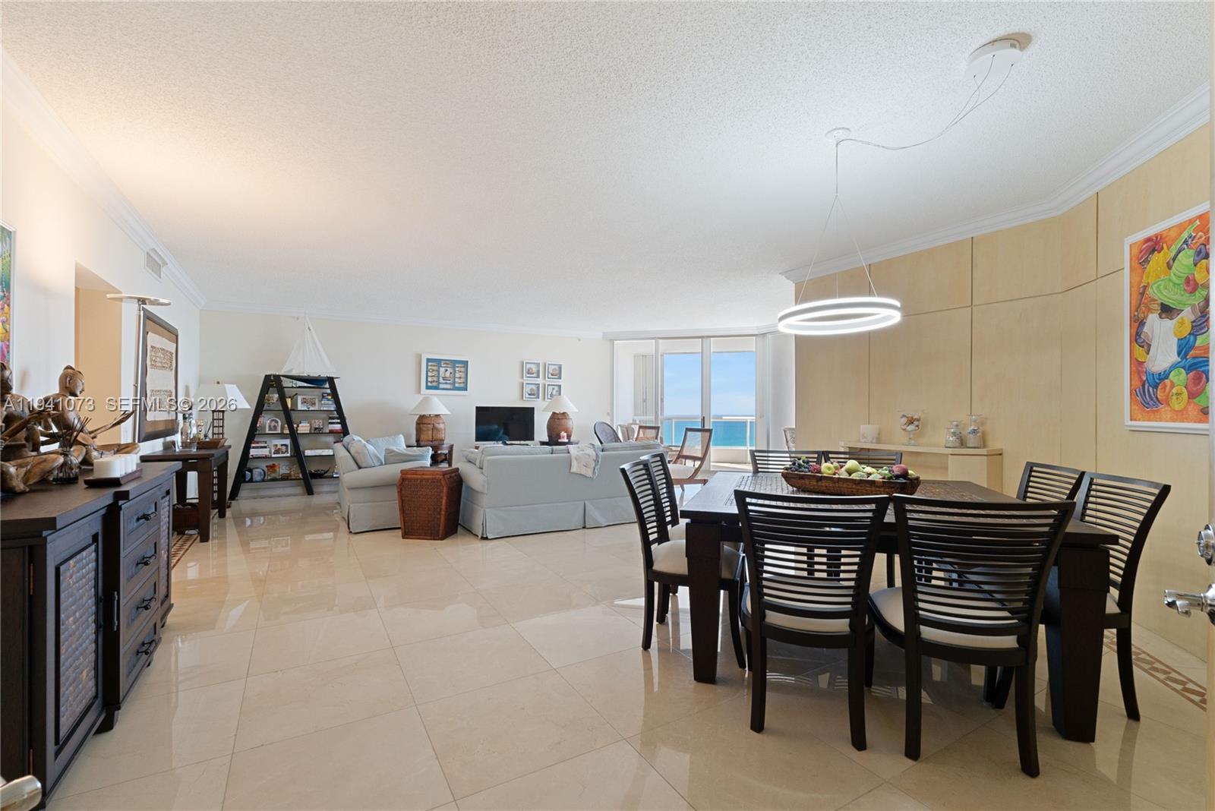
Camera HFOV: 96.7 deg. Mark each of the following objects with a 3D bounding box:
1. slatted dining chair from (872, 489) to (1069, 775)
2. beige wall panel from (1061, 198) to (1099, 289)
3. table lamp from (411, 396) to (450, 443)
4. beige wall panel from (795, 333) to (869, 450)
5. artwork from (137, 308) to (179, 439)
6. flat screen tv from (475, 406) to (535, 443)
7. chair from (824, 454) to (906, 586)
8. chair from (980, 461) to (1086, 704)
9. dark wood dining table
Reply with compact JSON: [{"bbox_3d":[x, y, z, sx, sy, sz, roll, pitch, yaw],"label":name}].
[{"bbox_3d":[1.263,0.757,1.998,0.500,0.910,0.610,0,-1,15],"label":"slatted dining chair"},{"bbox_3d":[3.076,-1.043,3.518,0.030,0.535,0.400,0,-1,15],"label":"beige wall panel"},{"bbox_3d":[-2.698,0.221,8.253,0.590,0.732,0.590,0,-1,-30],"label":"table lamp"},{"bbox_3d":[2.229,0.247,5.400,0.030,2.029,0.870,0,-1,-30],"label":"beige wall panel"},{"bbox_3d":[-4.171,-0.252,5.047,0.045,1.110,1.600,0,-1,-30],"label":"artwork"},{"bbox_3d":[-1.667,0.306,8.777,1.000,0.600,0.100,0,-1,-29],"label":"flat screen tv"},{"bbox_3d":[1.681,0.771,3.471,0.480,0.905,0.580,0,-1,16],"label":"chair"},{"bbox_3d":[2.011,0.773,2.814,0.570,0.925,0.490,0,-1,15],"label":"chair"},{"bbox_3d":[1.285,0.843,2.858,1.545,0.756,1.545,0,-1,17],"label":"dark wood dining table"}]

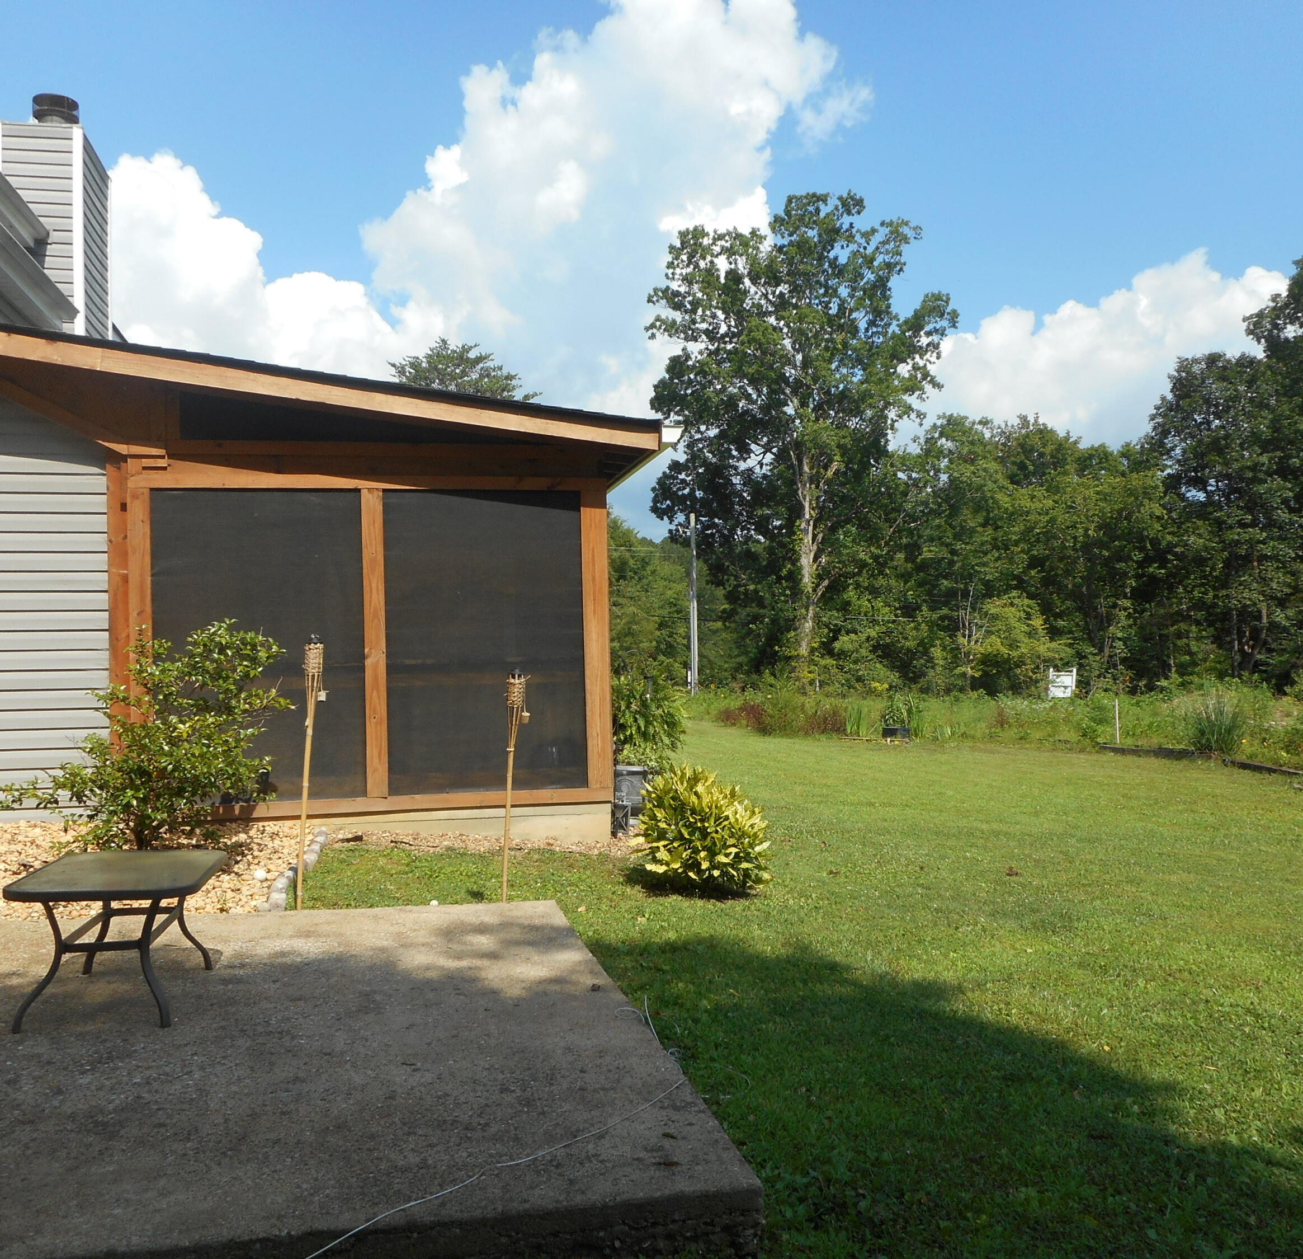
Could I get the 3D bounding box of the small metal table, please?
[{"bbox_3d":[-1.930,1.113,4.436,0.640,0.465,0.870,1,-2,-10],"label":"small metal table"}]

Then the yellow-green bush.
[{"bbox_3d":[0.302,1.176,7.250,0.830,0.750,0.830,-1,-1,0],"label":"yellow-green bush"}]

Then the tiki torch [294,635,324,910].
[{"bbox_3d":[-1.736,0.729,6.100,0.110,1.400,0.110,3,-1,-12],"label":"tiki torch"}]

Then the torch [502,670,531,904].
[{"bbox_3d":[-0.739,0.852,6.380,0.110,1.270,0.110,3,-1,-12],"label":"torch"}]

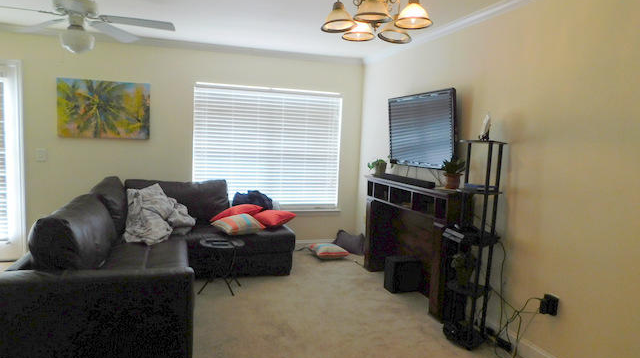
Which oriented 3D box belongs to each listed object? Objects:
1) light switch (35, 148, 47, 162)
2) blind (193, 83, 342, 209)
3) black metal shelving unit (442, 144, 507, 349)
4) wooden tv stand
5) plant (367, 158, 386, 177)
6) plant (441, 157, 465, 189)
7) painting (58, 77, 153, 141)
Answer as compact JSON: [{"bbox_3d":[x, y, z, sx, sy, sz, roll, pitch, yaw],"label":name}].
[{"bbox_3d":[-2.883,-0.244,4.397,0.080,0.120,0.012,0,5,-18],"label":"light switch"},{"bbox_3d":[-0.593,-0.350,5.124,1.790,1.450,0.060,0,5,-18],"label":"blind"},{"bbox_3d":[1.091,0.456,3.008,0.270,1.420,0.285,-1,6,-29],"label":"black metal shelving unit"},{"bbox_3d":[0.837,0.554,4.032,0.250,1.030,1.540,0,5,-18],"label":"wooden tv stand"},{"bbox_3d":[0.641,-0.124,4.660,0.170,0.190,0.180,0,5,-18],"label":"plant"},{"bbox_3d":[1.056,-0.044,3.387,0.180,0.250,0.180,0,5,-18],"label":"plant"},{"bbox_3d":[-2.289,-0.734,4.528,0.905,0.610,0.030,0,5,-18],"label":"painting"}]

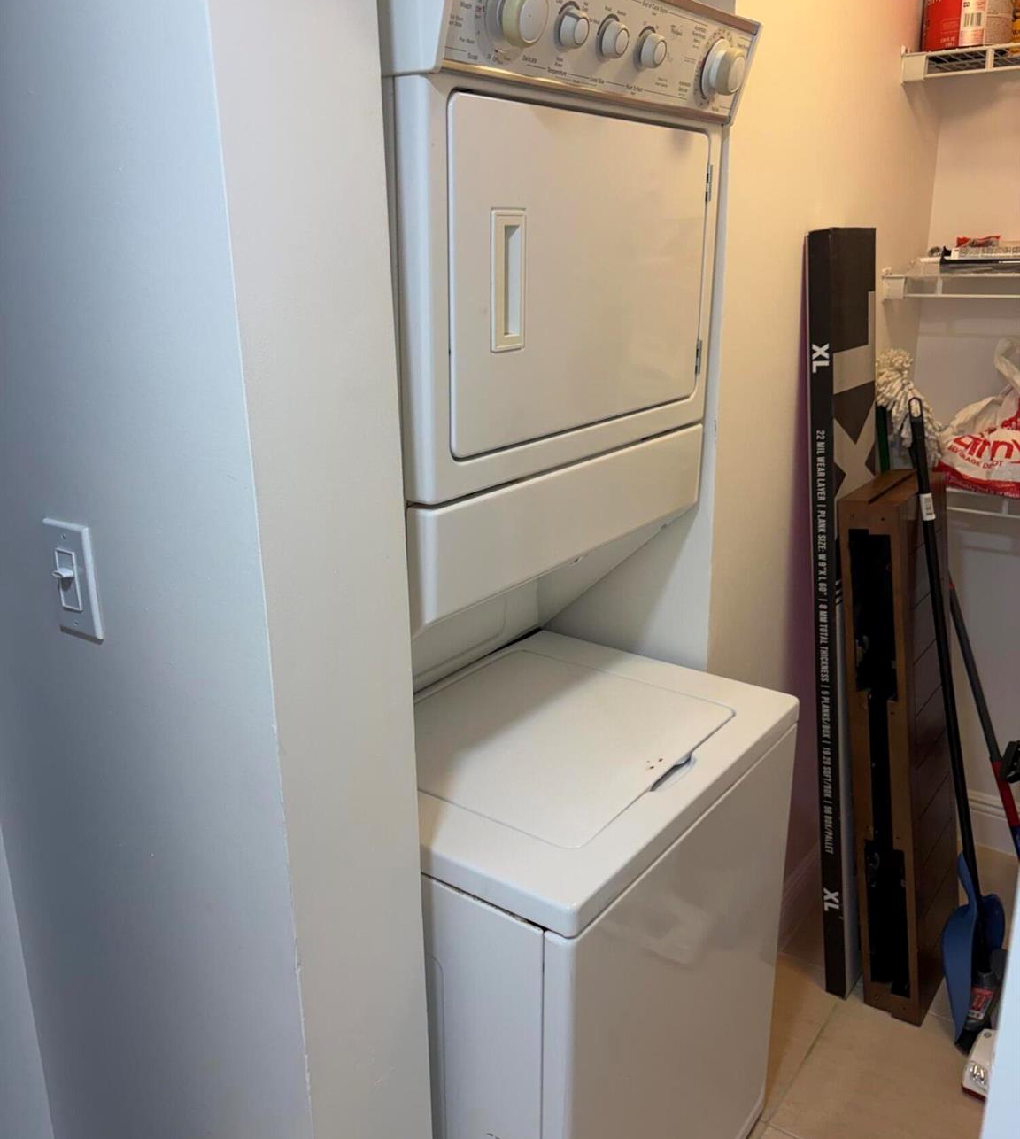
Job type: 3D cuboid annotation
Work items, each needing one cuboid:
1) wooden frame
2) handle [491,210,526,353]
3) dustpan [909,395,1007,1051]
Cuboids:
[{"bbox_3d":[0.789,0.353,2.043,0.114,1.059,0.281,3,18,38],"label":"wooden frame"},{"bbox_3d":[-0.006,-0.302,1.067,0.022,0.138,0.055,13,22,34],"label":"handle"},{"bbox_3d":[0.854,0.296,1.961,0.110,1.252,0.250,-3,12,38],"label":"dustpan"}]

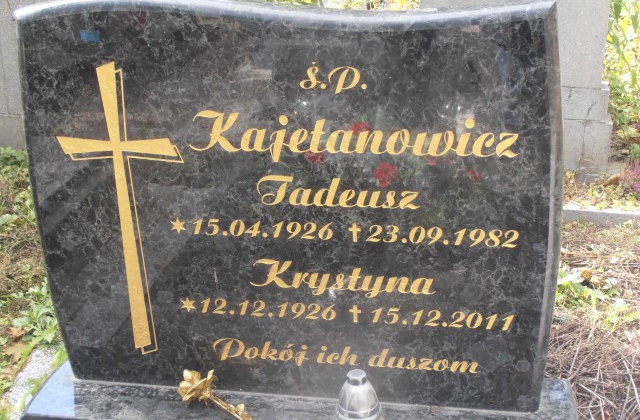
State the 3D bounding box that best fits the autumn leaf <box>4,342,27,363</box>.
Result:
[{"bbox_3d":[-0.578,0.270,2.000,0.047,0.015,0.060,4,22,17],"label":"autumn leaf"}]

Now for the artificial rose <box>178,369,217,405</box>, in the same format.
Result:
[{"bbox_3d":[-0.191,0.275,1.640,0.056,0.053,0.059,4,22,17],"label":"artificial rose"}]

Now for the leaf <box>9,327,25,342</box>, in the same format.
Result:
[{"bbox_3d":[-0.594,0.245,2.070,0.038,0.015,0.050,4,22,17],"label":"leaf"}]

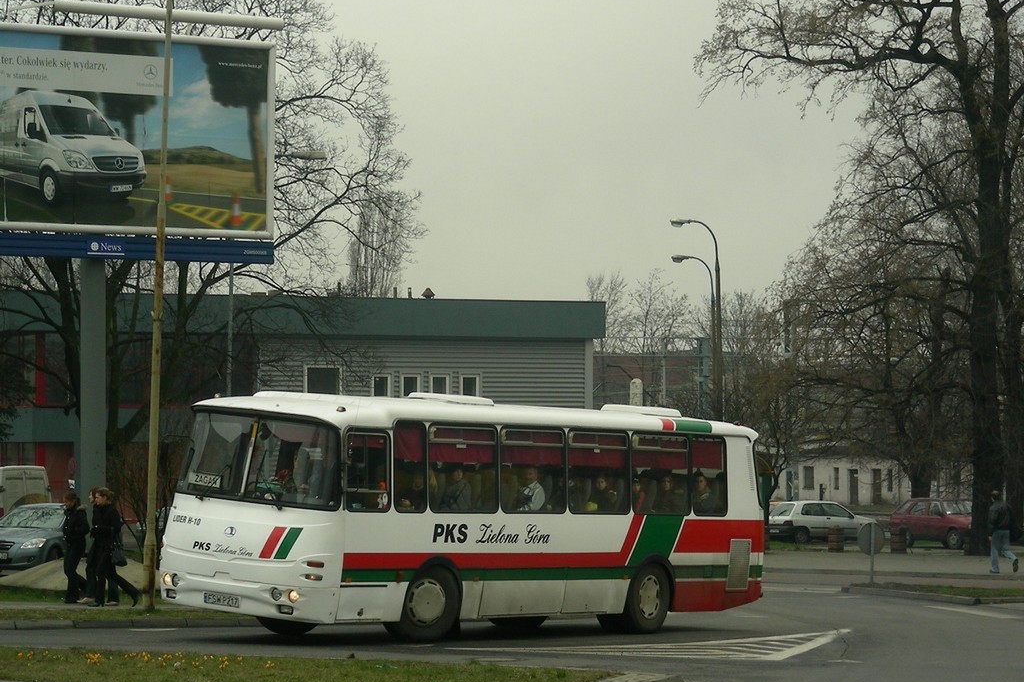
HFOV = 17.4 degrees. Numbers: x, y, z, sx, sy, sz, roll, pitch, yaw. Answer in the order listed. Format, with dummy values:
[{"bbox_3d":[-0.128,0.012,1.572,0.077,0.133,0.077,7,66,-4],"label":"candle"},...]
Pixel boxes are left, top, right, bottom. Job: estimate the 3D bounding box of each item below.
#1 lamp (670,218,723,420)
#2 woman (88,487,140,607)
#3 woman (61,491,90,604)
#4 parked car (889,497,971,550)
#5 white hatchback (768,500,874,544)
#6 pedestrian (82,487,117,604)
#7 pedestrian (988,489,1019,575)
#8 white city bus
[{"bbox_3d":[6.094,1.217,110.000,1.750,10.500,0.330,0,-2,3],"label":"lamp"},{"bbox_3d":[-5.684,2.953,47.800,0.720,1.710,0.520,0,-2,-6],"label":"woman"},{"bbox_3d":[-6.306,2.993,48.400,0.450,1.620,0.480,0,-2,-13],"label":"woman"},{"bbox_3d":[11.968,5.036,92.500,1.640,1.410,3.950,1,-3,-23],"label":"parked car"},{"bbox_3d":[9.793,5.821,107.500,3.710,1.390,1.630,2,-3,-38],"label":"white hatchback"},{"bbox_3d":[-5.987,2.980,48.400,0.580,1.680,0.480,0,-2,-5],"label":"pedestrian"},{"bbox_3d":[10.366,4.039,70.500,0.620,1.750,0.520,-2,-3,38],"label":"pedestrian"},{"bbox_3d":[-0.399,2.206,42.853,2.500,3.030,10.000,2,-2,35],"label":"white city bus"}]

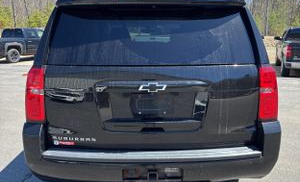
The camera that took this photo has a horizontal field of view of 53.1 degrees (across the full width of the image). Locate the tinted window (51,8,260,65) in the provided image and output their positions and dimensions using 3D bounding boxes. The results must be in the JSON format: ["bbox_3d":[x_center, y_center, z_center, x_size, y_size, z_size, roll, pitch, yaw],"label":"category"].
[{"bbox_3d":[0.012,-0.447,2.302,1.560,0.530,0.100,0,-11,0],"label":"tinted window"}]

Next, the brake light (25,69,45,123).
[{"bbox_3d":[-0.880,0.009,2.341,0.170,0.420,0.210,0,11,0],"label":"brake light"}]

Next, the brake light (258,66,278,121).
[{"bbox_3d":[0.910,0.009,2.341,0.170,0.420,0.210,0,11,0],"label":"brake light"}]

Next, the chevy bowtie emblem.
[{"bbox_3d":[0.021,-0.017,2.219,0.208,0.080,0.025,0,11,0],"label":"chevy bowtie emblem"}]

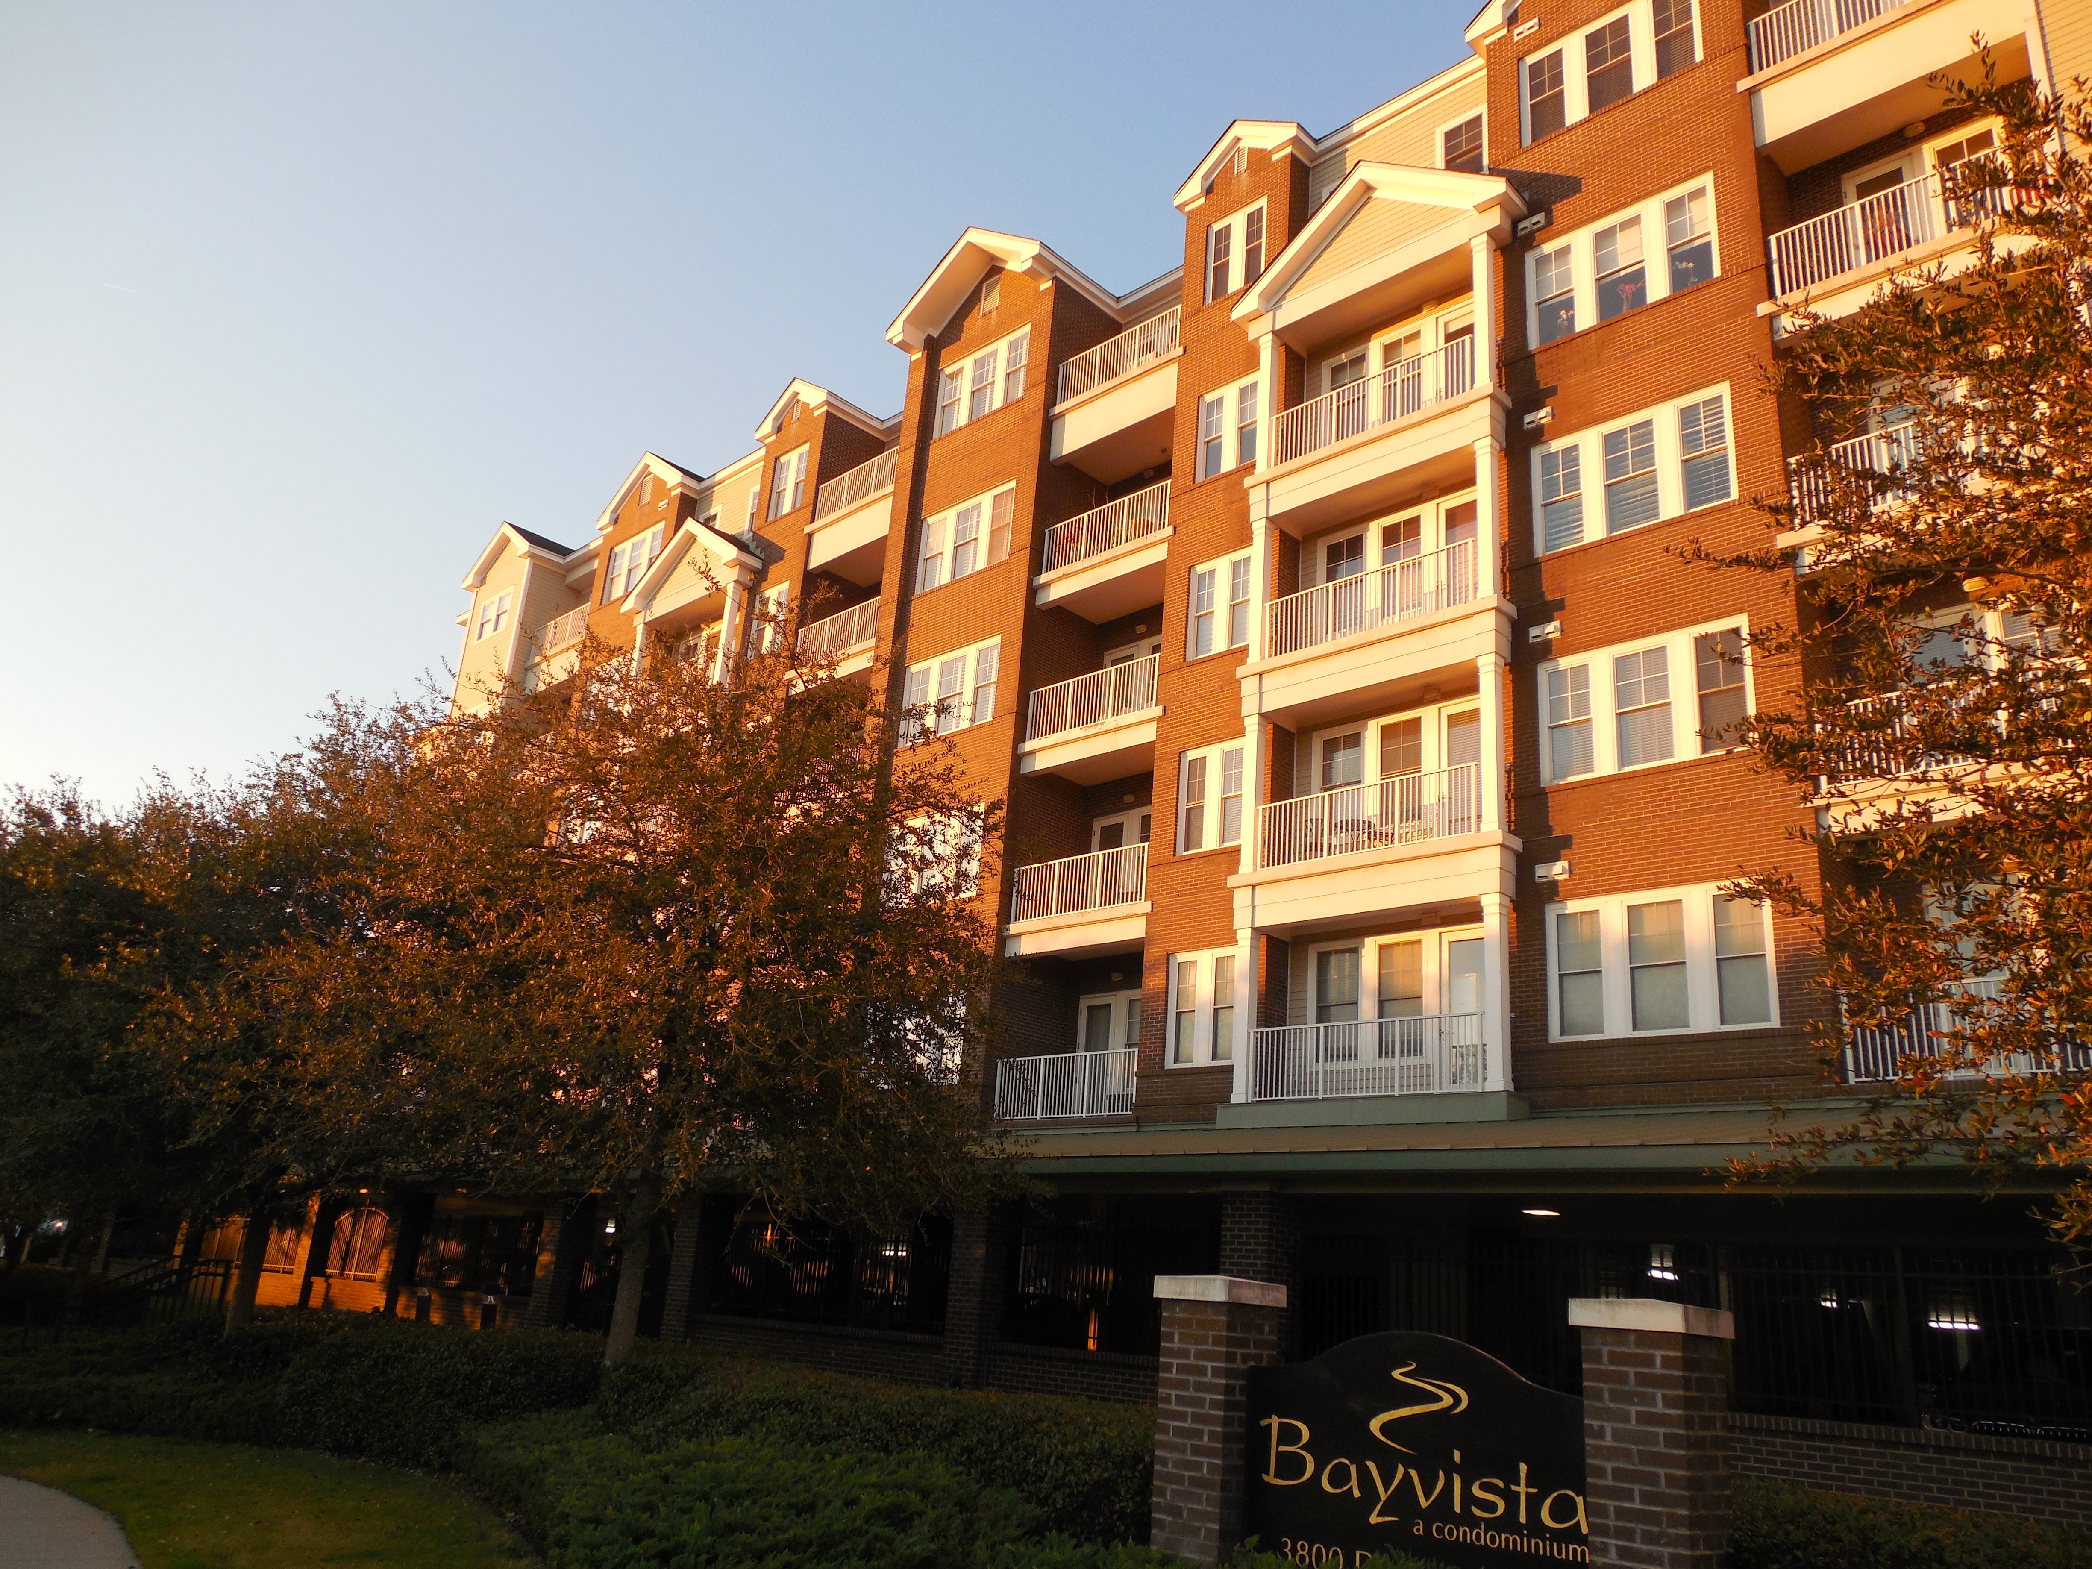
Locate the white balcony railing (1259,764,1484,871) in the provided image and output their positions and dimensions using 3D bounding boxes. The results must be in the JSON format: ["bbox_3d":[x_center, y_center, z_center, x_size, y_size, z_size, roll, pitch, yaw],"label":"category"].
[{"bbox_3d":[4.670,0.532,22.339,3.848,1.058,0.074,-14,-26,43],"label":"white balcony railing"}]

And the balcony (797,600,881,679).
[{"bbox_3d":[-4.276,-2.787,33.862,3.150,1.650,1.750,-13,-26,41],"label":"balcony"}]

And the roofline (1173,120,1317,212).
[{"bbox_3d":[4.127,-12.099,29.729,2.984,1.443,1.400,-13,-25,43],"label":"roofline"}]

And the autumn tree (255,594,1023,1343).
[{"bbox_3d":[-4.270,2.366,15.792,7.600,8.000,7.600,-13,-25,43],"label":"autumn tree"}]

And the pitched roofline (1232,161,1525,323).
[{"bbox_3d":[5.614,-9.248,25.308,5.120,2.040,1.300,-13,-26,41],"label":"pitched roofline"}]

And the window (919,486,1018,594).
[{"bbox_3d":[-1.713,-5.230,32.204,2.920,1.833,0.150,-13,-25,43],"label":"window"}]

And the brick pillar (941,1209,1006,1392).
[{"bbox_3d":[-0.829,6.277,18.194,0.605,2.580,0.410,-14,-26,43],"label":"brick pillar"}]

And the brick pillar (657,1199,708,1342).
[{"bbox_3d":[-5.165,7.239,22.456,0.615,2.520,0.600,-13,-25,43],"label":"brick pillar"}]

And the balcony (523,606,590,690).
[{"bbox_3d":[-14.089,-3.759,45.859,3.645,2.220,1.813,-14,-26,43],"label":"balcony"}]

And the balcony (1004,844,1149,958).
[{"bbox_3d":[1.122,2.302,27.379,3.418,1.657,1.920,-13,-25,43],"label":"balcony"}]

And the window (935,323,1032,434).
[{"bbox_3d":[-1.365,-8.657,32.683,2.790,1.804,0.120,-13,-26,41],"label":"window"}]

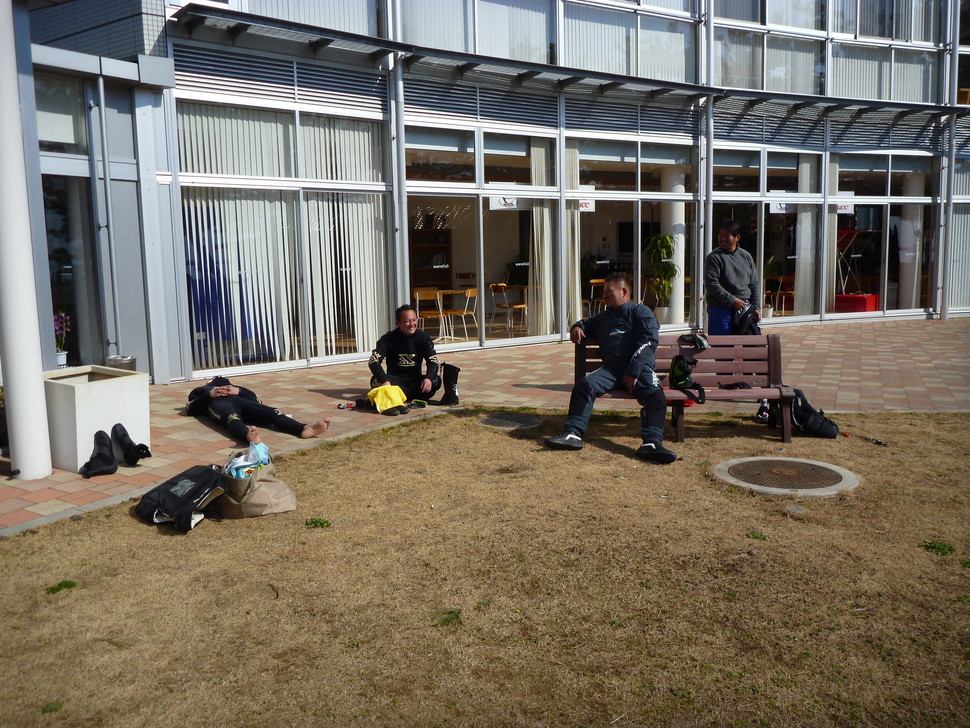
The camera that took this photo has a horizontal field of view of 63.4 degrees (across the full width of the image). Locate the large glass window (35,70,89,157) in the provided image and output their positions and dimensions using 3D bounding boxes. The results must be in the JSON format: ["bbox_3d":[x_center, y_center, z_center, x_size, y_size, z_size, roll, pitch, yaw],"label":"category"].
[{"bbox_3d":[-4.300,-2.533,7.951,0.520,0.780,0.060,-8,11,-42],"label":"large glass window"}]

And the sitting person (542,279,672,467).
[{"bbox_3d":[0.912,-0.011,5.680,0.864,1.229,1.008,0,7,15],"label":"sitting person"}]

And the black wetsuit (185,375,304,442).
[{"bbox_3d":[-2.044,0.368,6.682,0.660,0.270,1.450,-6,10,-31],"label":"black wetsuit"}]

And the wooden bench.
[{"bbox_3d":[1.497,0.166,6.060,1.632,0.744,0.643,0,7,9],"label":"wooden bench"}]

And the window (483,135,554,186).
[{"bbox_3d":[0.543,-3.087,11.887,1.355,0.784,0.080,-6,8,-32],"label":"window"}]

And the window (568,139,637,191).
[{"bbox_3d":[1.903,-3.205,12.663,1.423,0.812,0.080,-5,8,-27],"label":"window"}]

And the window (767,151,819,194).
[{"bbox_3d":[5.468,-3.375,13.863,1.180,0.700,0.060,-4,9,-20],"label":"window"}]

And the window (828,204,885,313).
[{"bbox_3d":[7.350,-2.076,15.477,1.465,2.123,0.080,-4,8,-19],"label":"window"}]

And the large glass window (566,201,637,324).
[{"bbox_3d":[1.866,-1.534,12.483,1.360,2.080,0.060,-5,9,-28],"label":"large glass window"}]

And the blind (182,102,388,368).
[{"bbox_3d":[-2.334,-1.546,9.724,2.620,3.000,0.100,-7,10,-38],"label":"blind"}]

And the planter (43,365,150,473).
[{"bbox_3d":[-2.800,0.364,5.520,0.580,0.585,0.580,3,9,27],"label":"planter"}]

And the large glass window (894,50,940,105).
[{"bbox_3d":[7.868,-5.278,14.392,0.980,0.950,0.060,-3,8,-14],"label":"large glass window"}]

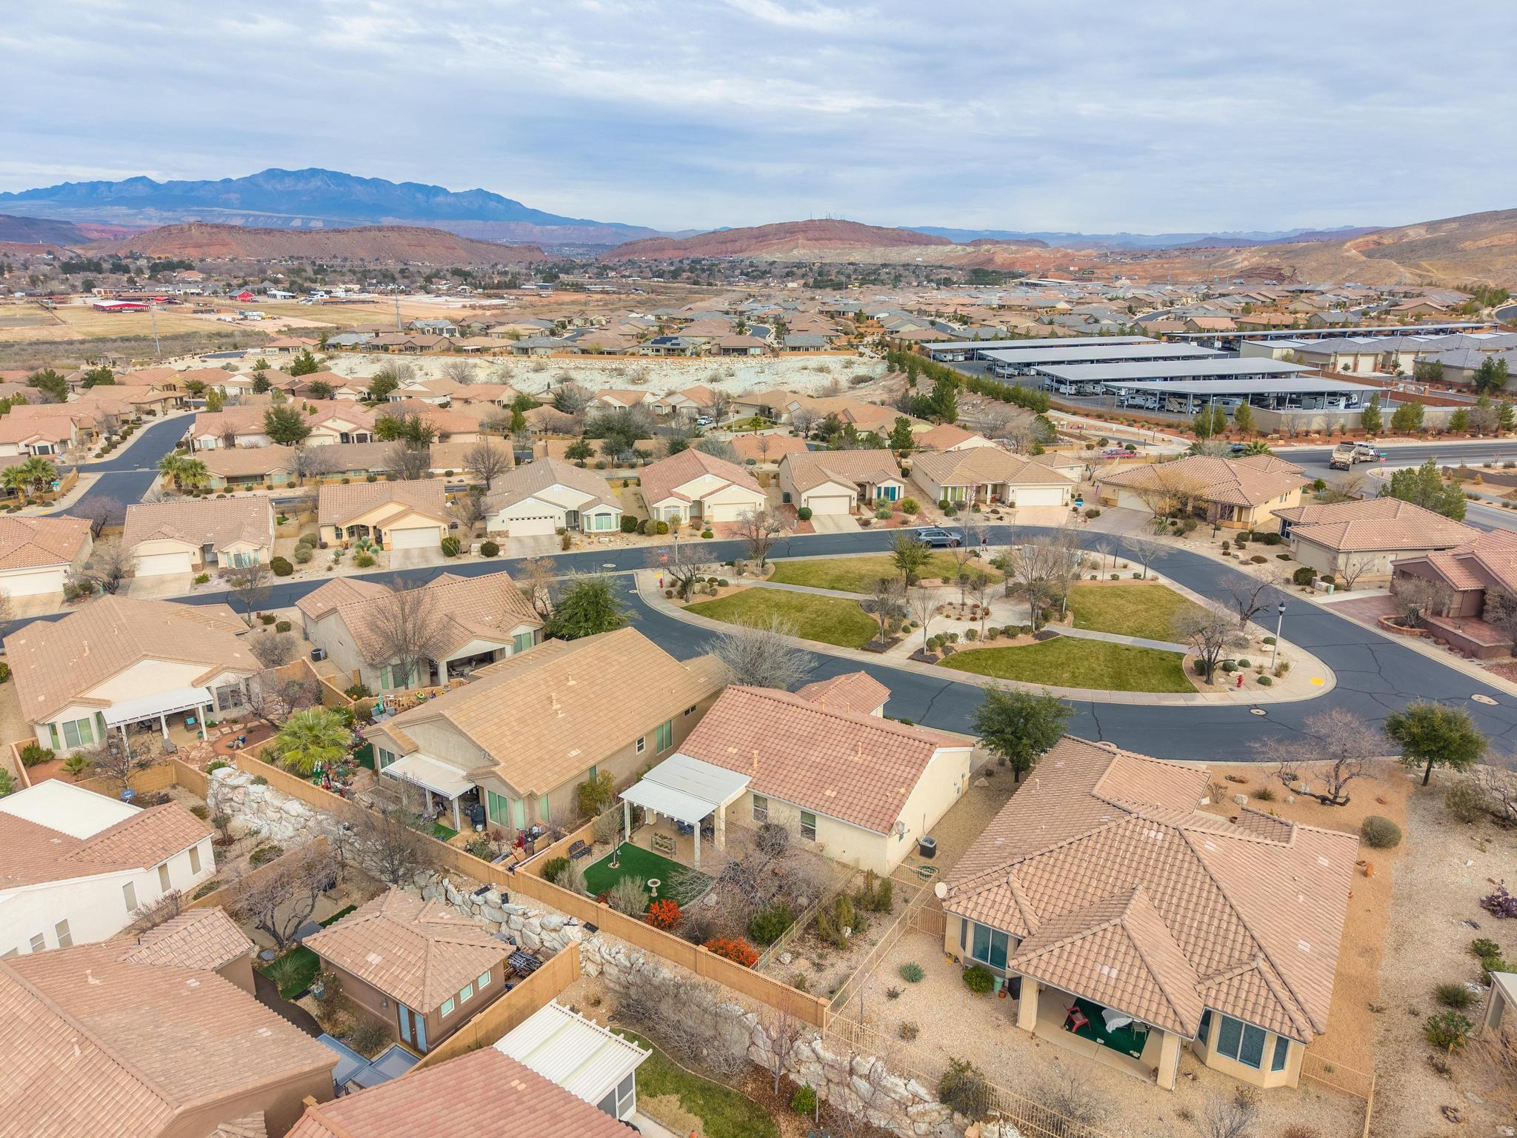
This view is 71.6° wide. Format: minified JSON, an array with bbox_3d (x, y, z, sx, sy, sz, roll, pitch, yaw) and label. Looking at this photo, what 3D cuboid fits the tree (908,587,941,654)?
[{"bbox_3d":[12.306,3.884,78.277,2.500,5.300,2.500,3,18,9],"label":"tree"}]

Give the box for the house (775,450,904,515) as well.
[{"bbox_3d":[10.508,-11.004,127.575,13.800,5.000,15.200,-3,18,-10],"label":"house"}]

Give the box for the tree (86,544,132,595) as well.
[{"bbox_3d":[-59.614,0.117,96.635,4.500,4.582,4.500,-11,20,-31],"label":"tree"}]

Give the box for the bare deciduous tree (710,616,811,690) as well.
[{"bbox_3d":[0.110,6.154,67.949,6.400,6.020,6.200,0,17,0],"label":"bare deciduous tree"}]

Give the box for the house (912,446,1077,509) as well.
[{"bbox_3d":[29.460,-12.770,134.360,17.300,5.700,18.300,0,17,-2],"label":"house"}]

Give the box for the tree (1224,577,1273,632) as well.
[{"bbox_3d":[39.000,2.830,83.910,4.100,4.640,4.100,0,17,0],"label":"tree"}]

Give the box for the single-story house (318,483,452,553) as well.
[{"bbox_3d":[-39.619,-6.259,112.410,12.900,5.300,14.200,-4,18,-15],"label":"single-story house"}]

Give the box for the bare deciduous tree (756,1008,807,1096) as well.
[{"bbox_3d":[0.845,17.826,38.774,1.900,3.800,1.900,1,17,2],"label":"bare deciduous tree"}]

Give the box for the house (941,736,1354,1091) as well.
[{"bbox_3d":[17.930,13.110,46.820,14.550,5.500,20.700,11,20,31],"label":"house"}]

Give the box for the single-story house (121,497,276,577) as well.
[{"bbox_3d":[-55.500,-4.040,105.290,13.100,5.300,19.100,-6,18,-19],"label":"single-story house"}]

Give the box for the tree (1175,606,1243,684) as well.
[{"bbox_3d":[31.440,5.320,73.420,4.770,5.750,4.770,0,17,0],"label":"tree"}]

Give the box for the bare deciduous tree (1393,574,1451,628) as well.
[{"bbox_3d":[53.277,2.665,84.510,4.654,4.370,4.654,11,21,32],"label":"bare deciduous tree"}]

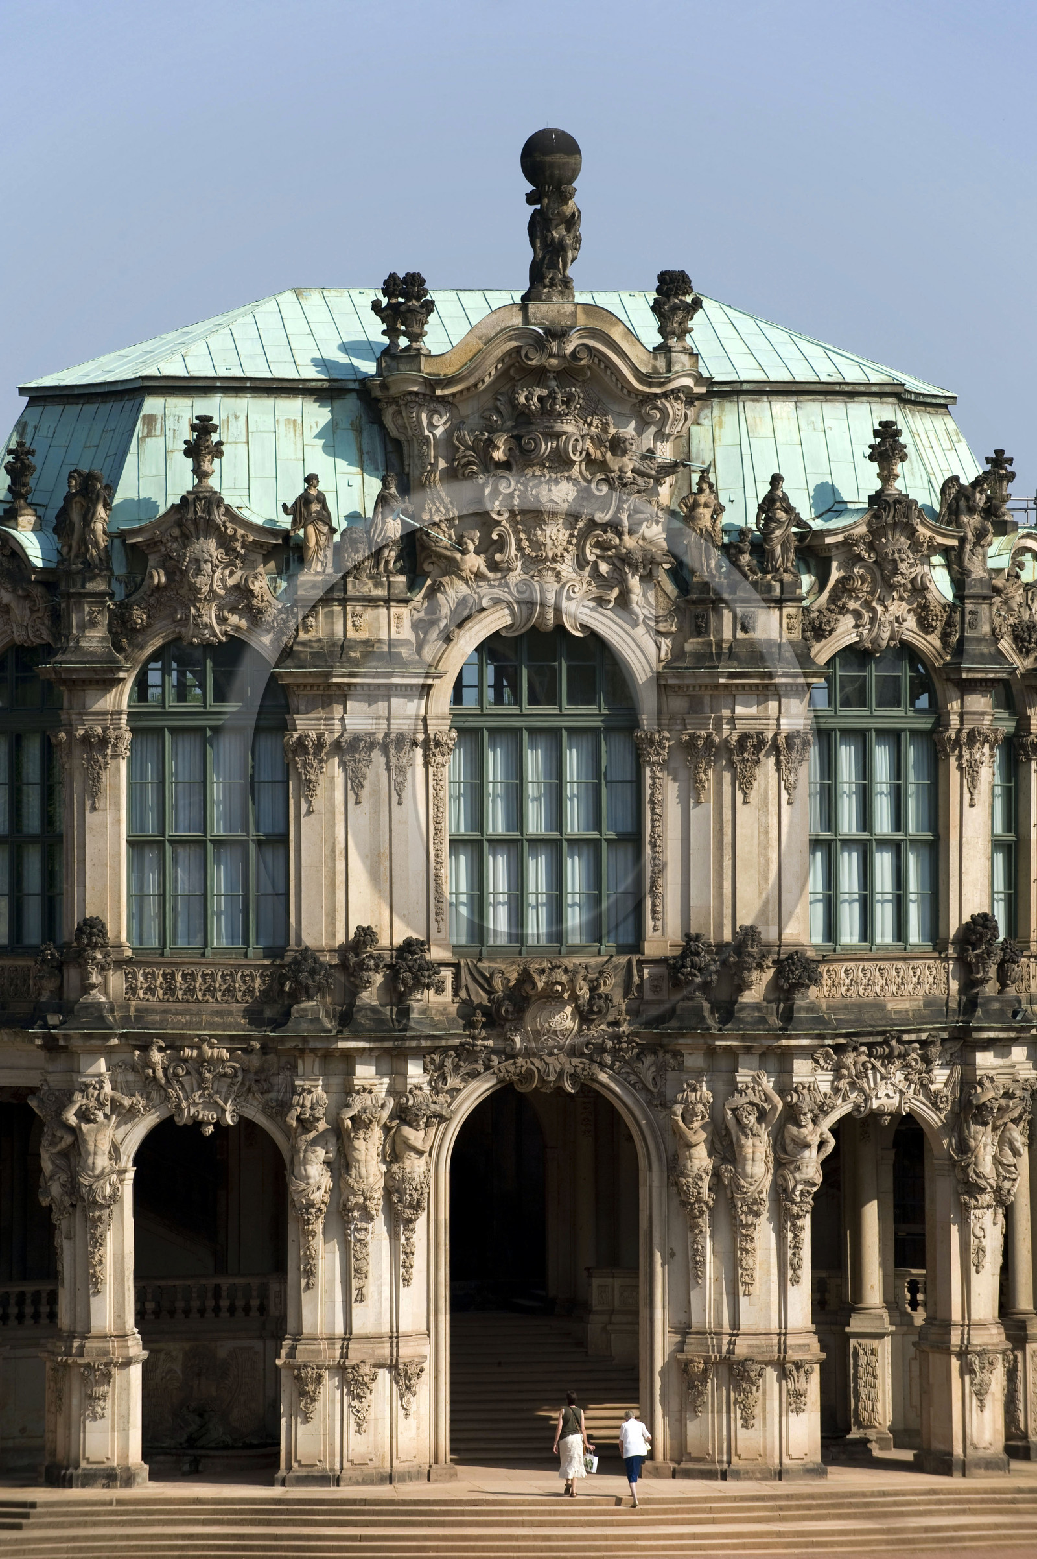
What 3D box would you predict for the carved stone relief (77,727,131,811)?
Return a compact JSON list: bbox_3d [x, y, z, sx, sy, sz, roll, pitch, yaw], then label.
[{"bbox_3d":[-6.902,-0.183,136.900,0.870,1.399,0.420,0,-1,5],"label":"carved stone relief"}]

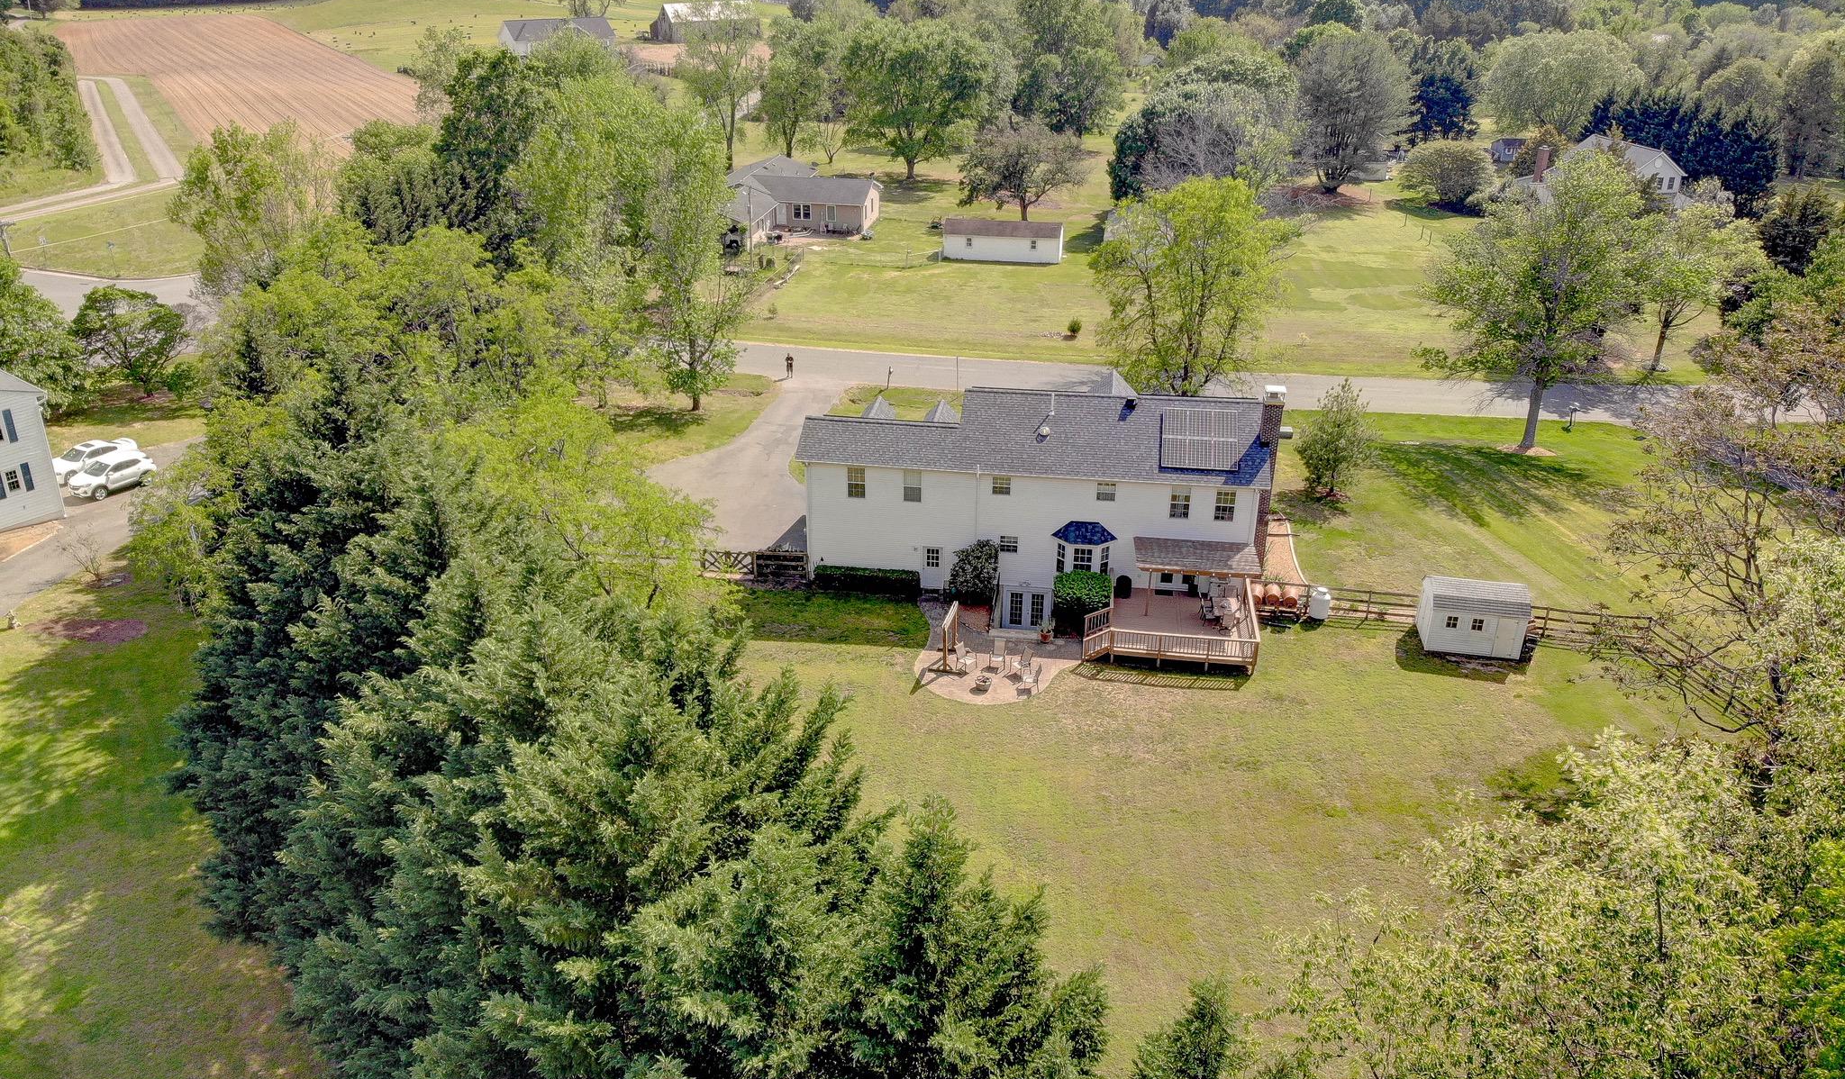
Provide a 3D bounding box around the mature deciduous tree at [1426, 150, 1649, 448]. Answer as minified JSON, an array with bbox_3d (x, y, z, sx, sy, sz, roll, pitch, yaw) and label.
[{"bbox_3d":[33.890,-13.030,71.180,12.230,16.720,11.620,0,26,0],"label":"mature deciduous tree"}]

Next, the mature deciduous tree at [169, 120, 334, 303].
[{"bbox_3d":[-45.700,-21.380,87.700,11.190,14.150,11.190,0,26,0],"label":"mature deciduous tree"}]

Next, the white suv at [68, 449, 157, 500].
[{"bbox_3d":[-44.020,-3.470,69.500,1.850,1.680,4.600,12,28,22],"label":"white suv"}]

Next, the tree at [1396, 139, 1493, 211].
[{"bbox_3d":[56.380,-39.750,138.480,10.440,7.000,9.920,0,26,0],"label":"tree"}]

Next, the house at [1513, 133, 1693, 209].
[{"bbox_3d":[68.500,-36.160,129.970,15.500,7.800,12.000,-3,26,-8],"label":"house"}]

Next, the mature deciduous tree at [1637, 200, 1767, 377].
[{"bbox_3d":[48.170,-15.830,79.980,8.250,11.070,8.250,0,26,0],"label":"mature deciduous tree"}]

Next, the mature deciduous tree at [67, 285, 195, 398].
[{"bbox_3d":[-49.180,-12.290,79.770,7.620,7.140,7.230,0,26,0],"label":"mature deciduous tree"}]

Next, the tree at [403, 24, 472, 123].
[{"bbox_3d":[-65.490,-61.430,172.700,9.310,15.300,8.850,0,26,0],"label":"tree"}]

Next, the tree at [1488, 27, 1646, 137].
[{"bbox_3d":[79.970,-56.860,159.770,19.750,12.810,19.750,0,26,0],"label":"tree"}]

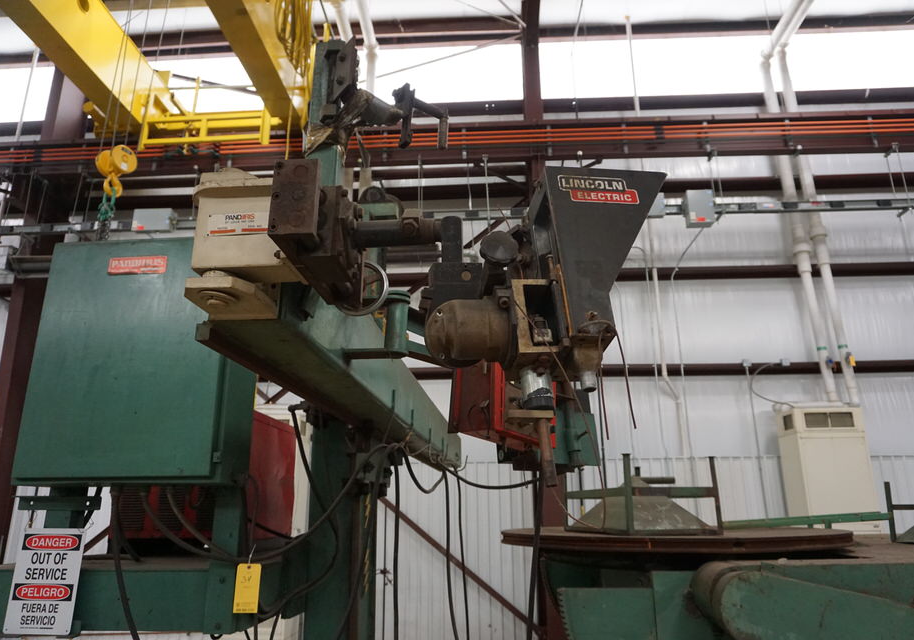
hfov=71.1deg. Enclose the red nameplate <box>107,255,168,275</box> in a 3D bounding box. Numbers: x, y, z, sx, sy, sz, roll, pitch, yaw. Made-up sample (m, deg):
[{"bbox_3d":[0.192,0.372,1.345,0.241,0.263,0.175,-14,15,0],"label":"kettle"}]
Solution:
[{"bbox_3d":[-1.224,-0.210,2.458,0.230,0.065,0.010,-2,-15,5],"label":"red nameplate"}]

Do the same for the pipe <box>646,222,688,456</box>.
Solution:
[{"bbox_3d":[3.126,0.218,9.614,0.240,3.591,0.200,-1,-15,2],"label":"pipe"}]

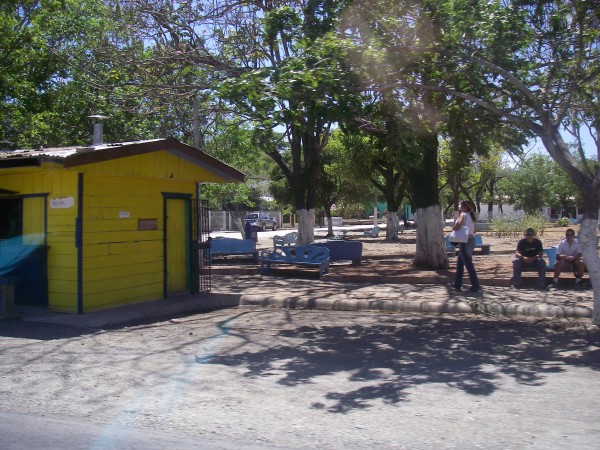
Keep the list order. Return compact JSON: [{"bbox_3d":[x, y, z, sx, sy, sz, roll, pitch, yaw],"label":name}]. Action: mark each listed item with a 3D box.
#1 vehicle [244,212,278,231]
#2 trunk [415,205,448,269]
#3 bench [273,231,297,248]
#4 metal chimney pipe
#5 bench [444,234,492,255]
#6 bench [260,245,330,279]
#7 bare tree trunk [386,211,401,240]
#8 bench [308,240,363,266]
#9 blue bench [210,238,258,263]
[{"bbox_3d":[-3.600,-0.300,61.500,1.750,1.720,4.350,0,1,21],"label":"vehicle"},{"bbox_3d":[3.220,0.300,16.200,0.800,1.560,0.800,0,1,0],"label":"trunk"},{"bbox_3d":[-0.200,0.624,24.200,1.500,0.700,0.550,0,1,2],"label":"bench"},{"bbox_3d":[-3.670,-1.720,12.000,0.330,0.560,0.330,0,1,0],"label":"metal chimney pipe"},{"bbox_3d":[5.520,0.653,21.700,1.500,0.680,0.550,0,1,-20],"label":"bench"},{"bbox_3d":[-0.100,0.840,15.000,1.500,0.700,0.550,1,1,31],"label":"bench"},{"bbox_3d":[5.000,0.030,35.500,0.660,1.600,0.660,0,1,0],"label":"bare tree trunk"},{"bbox_3d":[0.910,0.704,17.170,1.500,0.680,0.550,0,1,-17],"label":"bench"},{"bbox_3d":[-1.820,0.700,17.650,1.500,0.680,0.550,0,1,6],"label":"blue bench"}]

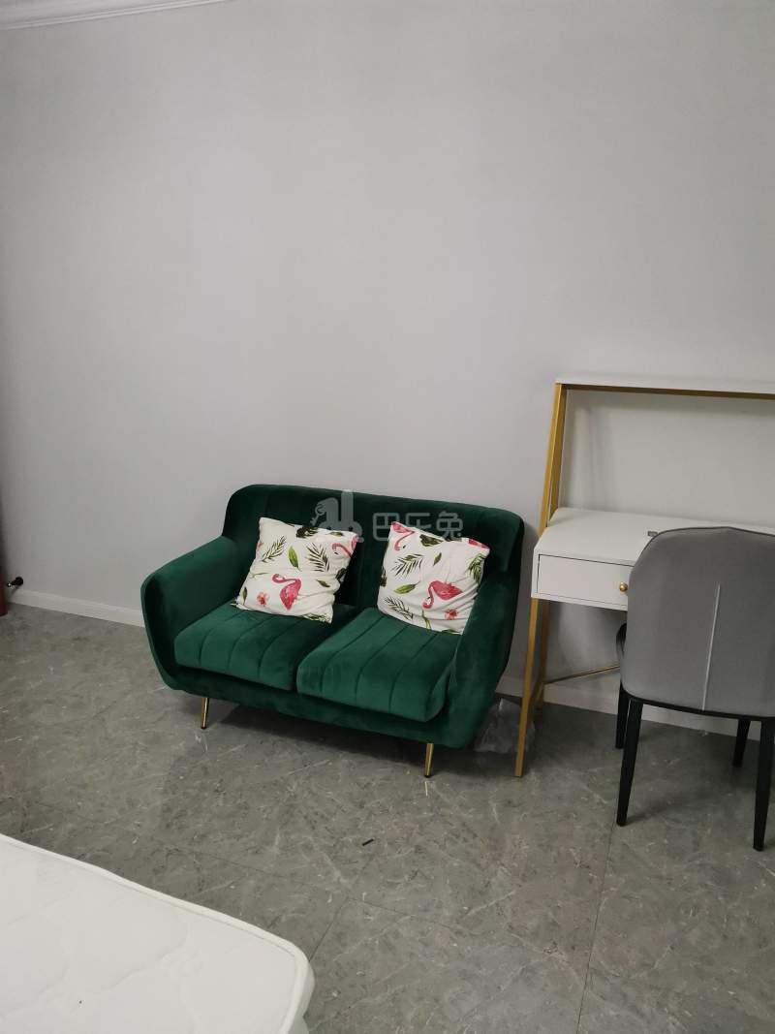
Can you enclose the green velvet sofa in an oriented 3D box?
[{"bbox_3d":[-0.175,0.371,2.810,1.220,0.820,0.710,6,12,20],"label":"green velvet sofa"}]

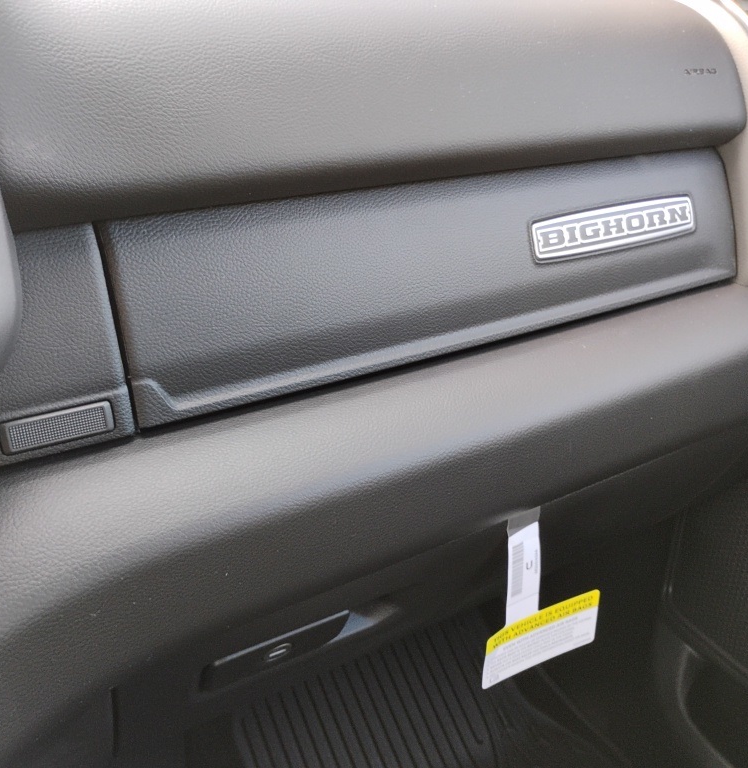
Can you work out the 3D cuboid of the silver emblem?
[{"bbox_3d":[0.180,-0.115,0.608,0.172,0.028,0.007,-15,12,-31],"label":"silver emblem"}]

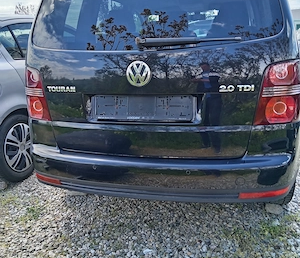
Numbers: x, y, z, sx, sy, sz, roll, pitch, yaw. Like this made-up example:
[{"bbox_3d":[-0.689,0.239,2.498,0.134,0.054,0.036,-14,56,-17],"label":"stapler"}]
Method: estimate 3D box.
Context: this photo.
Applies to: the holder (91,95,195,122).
[{"bbox_3d":[-0.041,-0.107,1.600,0.535,0.132,0.025,1,11,13],"label":"holder"}]

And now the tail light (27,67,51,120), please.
[{"bbox_3d":[-0.667,-0.217,1.891,0.260,0.315,0.190,1,15,13],"label":"tail light"}]

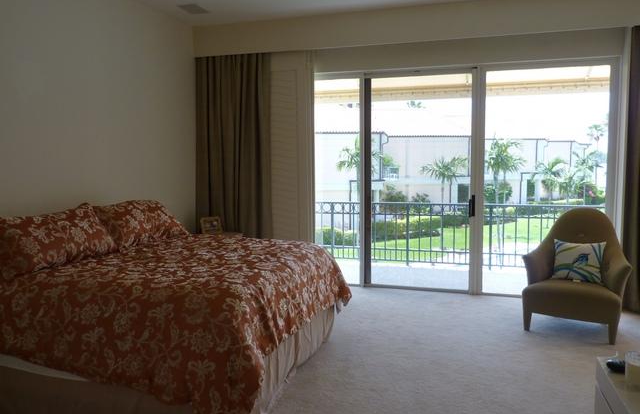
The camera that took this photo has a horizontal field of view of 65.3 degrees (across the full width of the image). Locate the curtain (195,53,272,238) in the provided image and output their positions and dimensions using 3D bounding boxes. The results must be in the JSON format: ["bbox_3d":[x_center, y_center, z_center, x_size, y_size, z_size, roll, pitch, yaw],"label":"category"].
[{"bbox_3d":[-0.941,-0.379,5.593,0.900,2.600,0.200,1,7,16],"label":"curtain"}]

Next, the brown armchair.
[{"bbox_3d":[2.218,0.533,4.306,0.800,0.980,0.800,3,7,31],"label":"brown armchair"}]

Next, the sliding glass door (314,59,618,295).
[{"bbox_3d":[1.401,-0.272,5.240,3.100,2.400,0.120,1,7,16],"label":"sliding glass door"}]

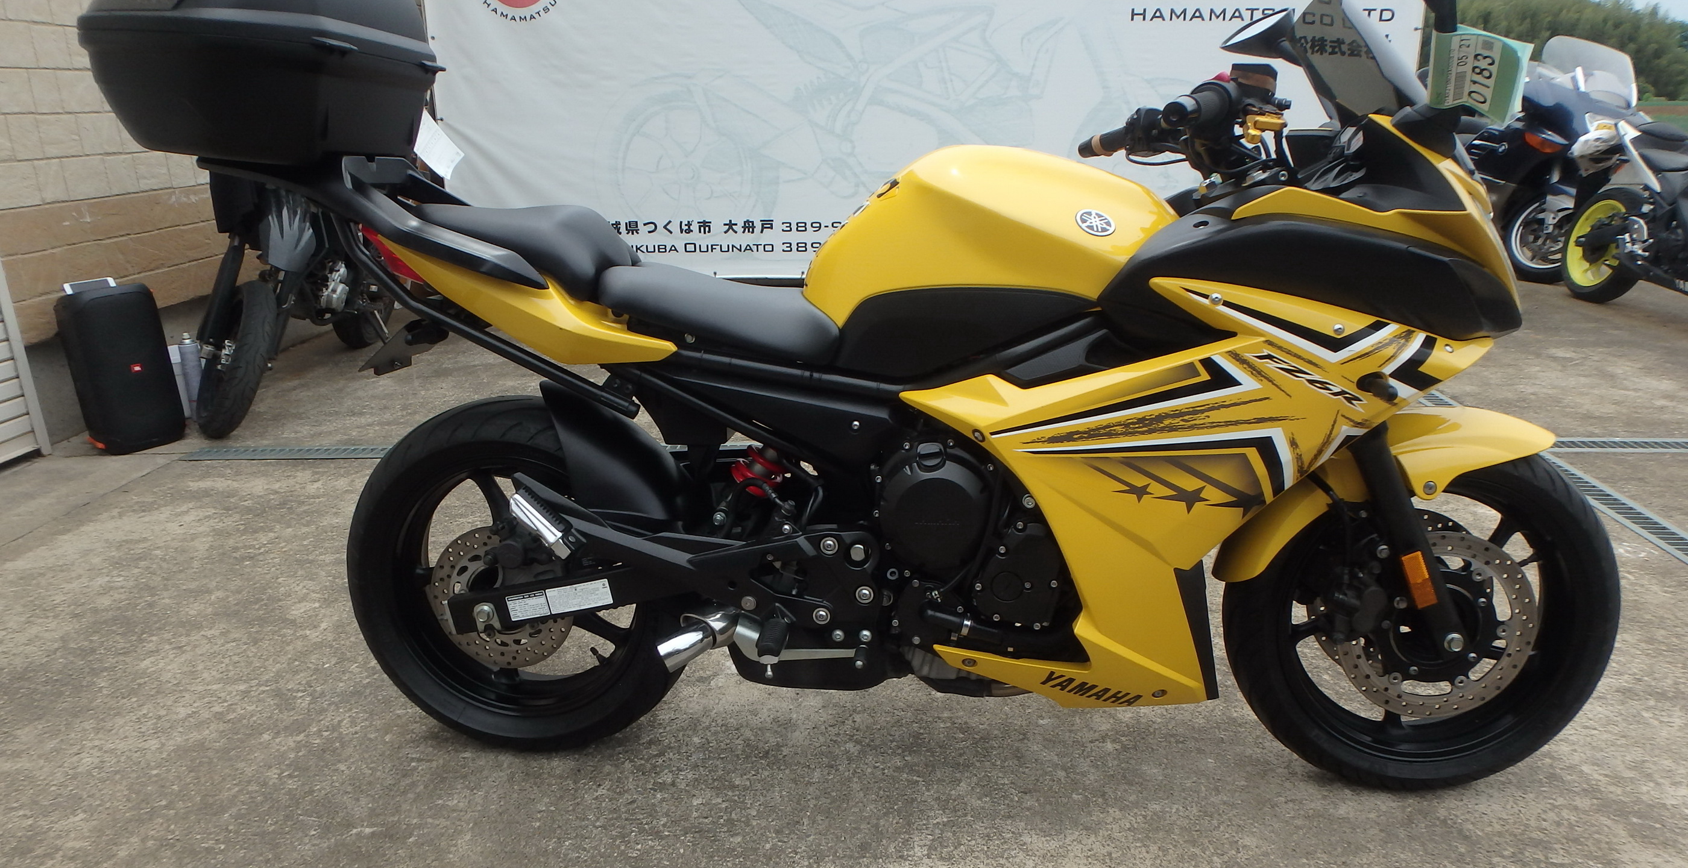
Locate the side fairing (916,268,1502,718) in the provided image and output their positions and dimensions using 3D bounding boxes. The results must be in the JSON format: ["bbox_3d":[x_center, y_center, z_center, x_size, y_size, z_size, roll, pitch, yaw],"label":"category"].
[{"bbox_3d":[0.473,0.107,1.423,0.790,0.650,0.210,1,13,6],"label":"side fairing"}]

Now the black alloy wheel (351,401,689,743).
[{"bbox_3d":[-0.534,0.243,1.737,0.622,0.622,0.160,1,13,6],"label":"black alloy wheel"}]

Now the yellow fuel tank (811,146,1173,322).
[{"bbox_3d":[0.209,-0.302,1.548,0.560,0.265,0.350,1,13,4],"label":"yellow fuel tank"}]

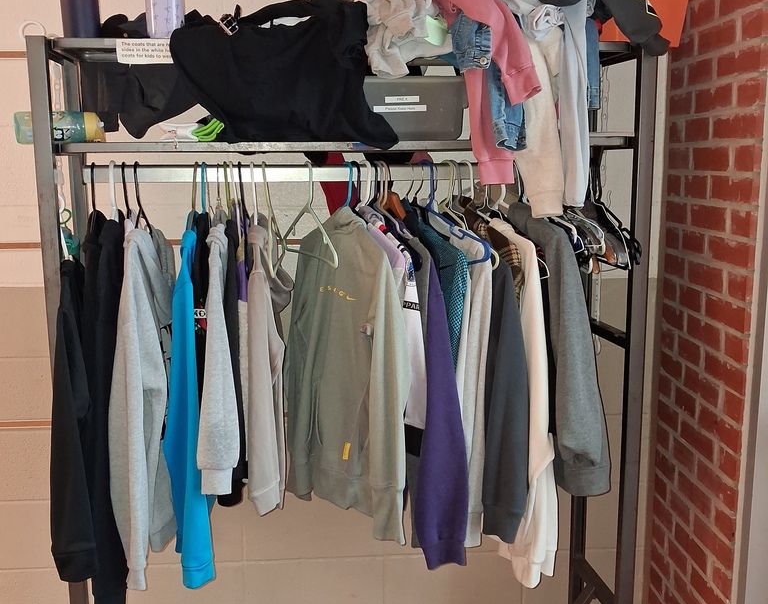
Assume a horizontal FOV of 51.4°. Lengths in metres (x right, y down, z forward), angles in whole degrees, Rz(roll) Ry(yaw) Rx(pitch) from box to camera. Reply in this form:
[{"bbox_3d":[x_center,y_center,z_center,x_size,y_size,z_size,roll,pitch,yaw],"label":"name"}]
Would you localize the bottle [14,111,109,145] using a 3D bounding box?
[{"bbox_3d":[-0.708,-0.382,1.749,0.185,0.069,0.069,-4,48,-21],"label":"bottle"}]

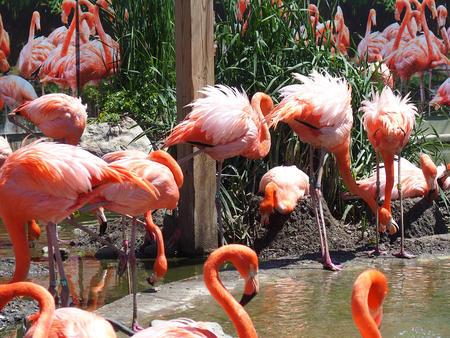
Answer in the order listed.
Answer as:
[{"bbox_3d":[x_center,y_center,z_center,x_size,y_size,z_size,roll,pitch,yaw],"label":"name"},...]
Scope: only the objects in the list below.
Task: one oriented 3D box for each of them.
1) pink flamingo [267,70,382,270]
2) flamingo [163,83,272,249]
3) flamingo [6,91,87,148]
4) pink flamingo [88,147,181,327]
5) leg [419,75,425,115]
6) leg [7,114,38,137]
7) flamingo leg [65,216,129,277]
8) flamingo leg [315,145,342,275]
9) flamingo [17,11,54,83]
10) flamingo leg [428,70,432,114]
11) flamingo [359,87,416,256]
[{"bbox_3d":[0.439,0.002,7.750,0.510,0.860,0.280,0,8,5],"label":"pink flamingo"},{"bbox_3d":[-0.041,0.037,7.580,0.500,0.830,0.250,0,8,5],"label":"flamingo"},{"bbox_3d":[-0.865,-0.047,8.650,0.420,0.680,0.250,2,9,15],"label":"flamingo"},{"bbox_3d":[-0.366,0.265,6.600,0.420,0.680,0.220,2,9,15],"label":"pink flamingo"},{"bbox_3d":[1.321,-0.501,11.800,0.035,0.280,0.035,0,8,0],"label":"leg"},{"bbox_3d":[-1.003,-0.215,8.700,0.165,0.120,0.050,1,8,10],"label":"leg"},{"bbox_3d":[-0.484,0.292,6.620,0.240,0.220,0.060,1,8,12],"label":"flamingo leg"},{"bbox_3d":[0.451,0.176,7.650,0.120,0.530,0.060,1,8,10],"label":"flamingo leg"},{"bbox_3d":[-1.208,-0.573,11.500,0.240,0.930,0.400,4,9,28],"label":"flamingo"},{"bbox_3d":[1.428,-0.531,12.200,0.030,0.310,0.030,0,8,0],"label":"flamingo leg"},{"bbox_3d":[0.745,0.011,8.000,0.250,0.780,0.500,0,8,0],"label":"flamingo"}]

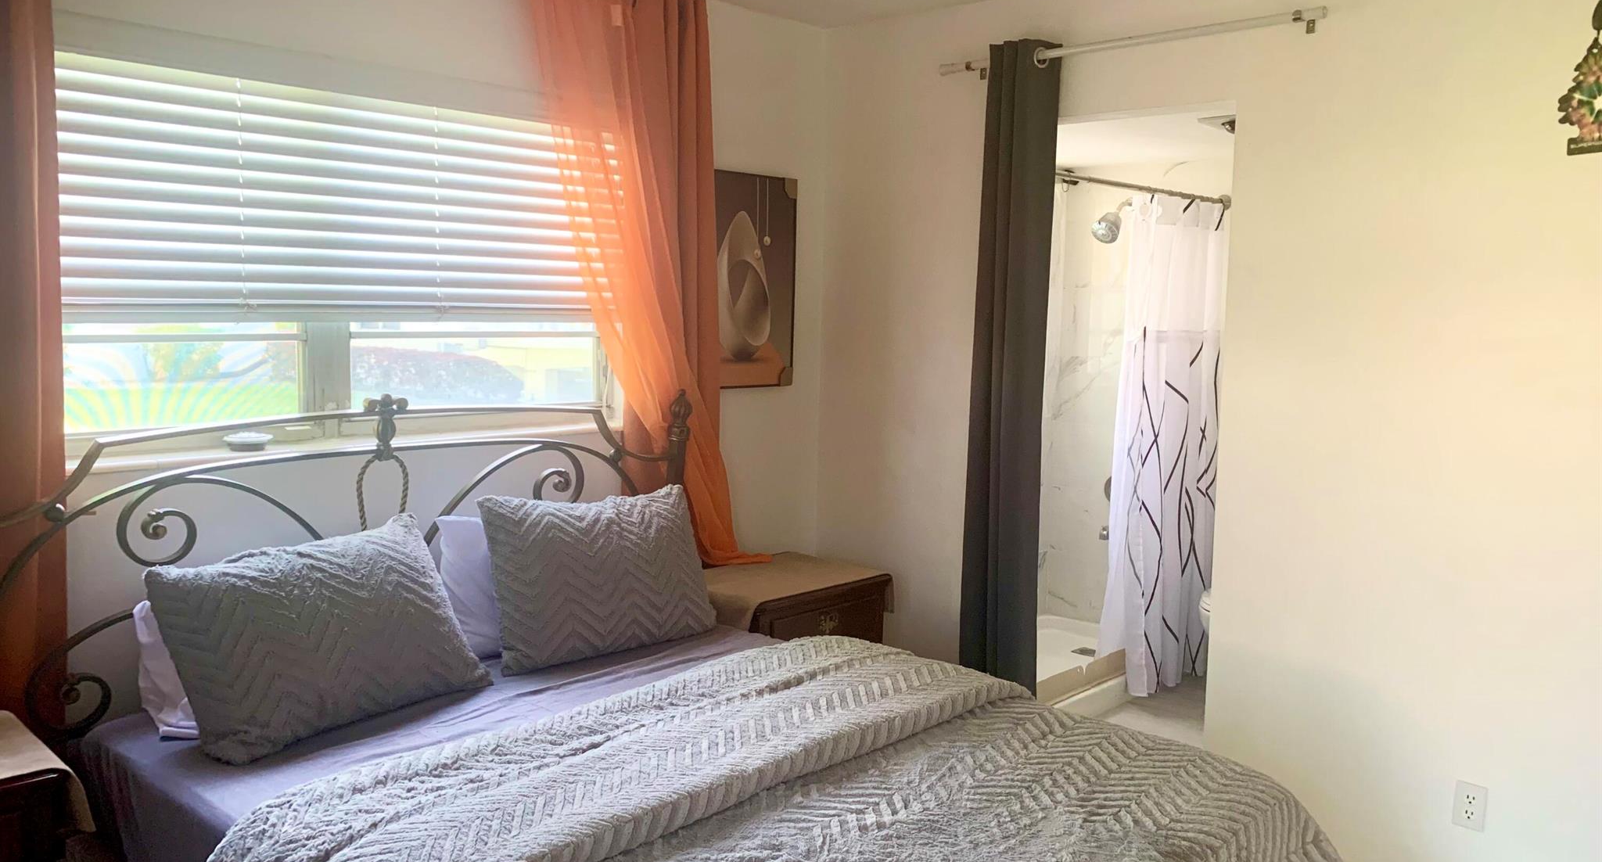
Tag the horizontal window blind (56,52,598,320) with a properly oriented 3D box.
[{"bbox_3d":[-1.095,-0.559,3.011,0.060,0.575,1.650,7,8,42],"label":"horizontal window blind"}]

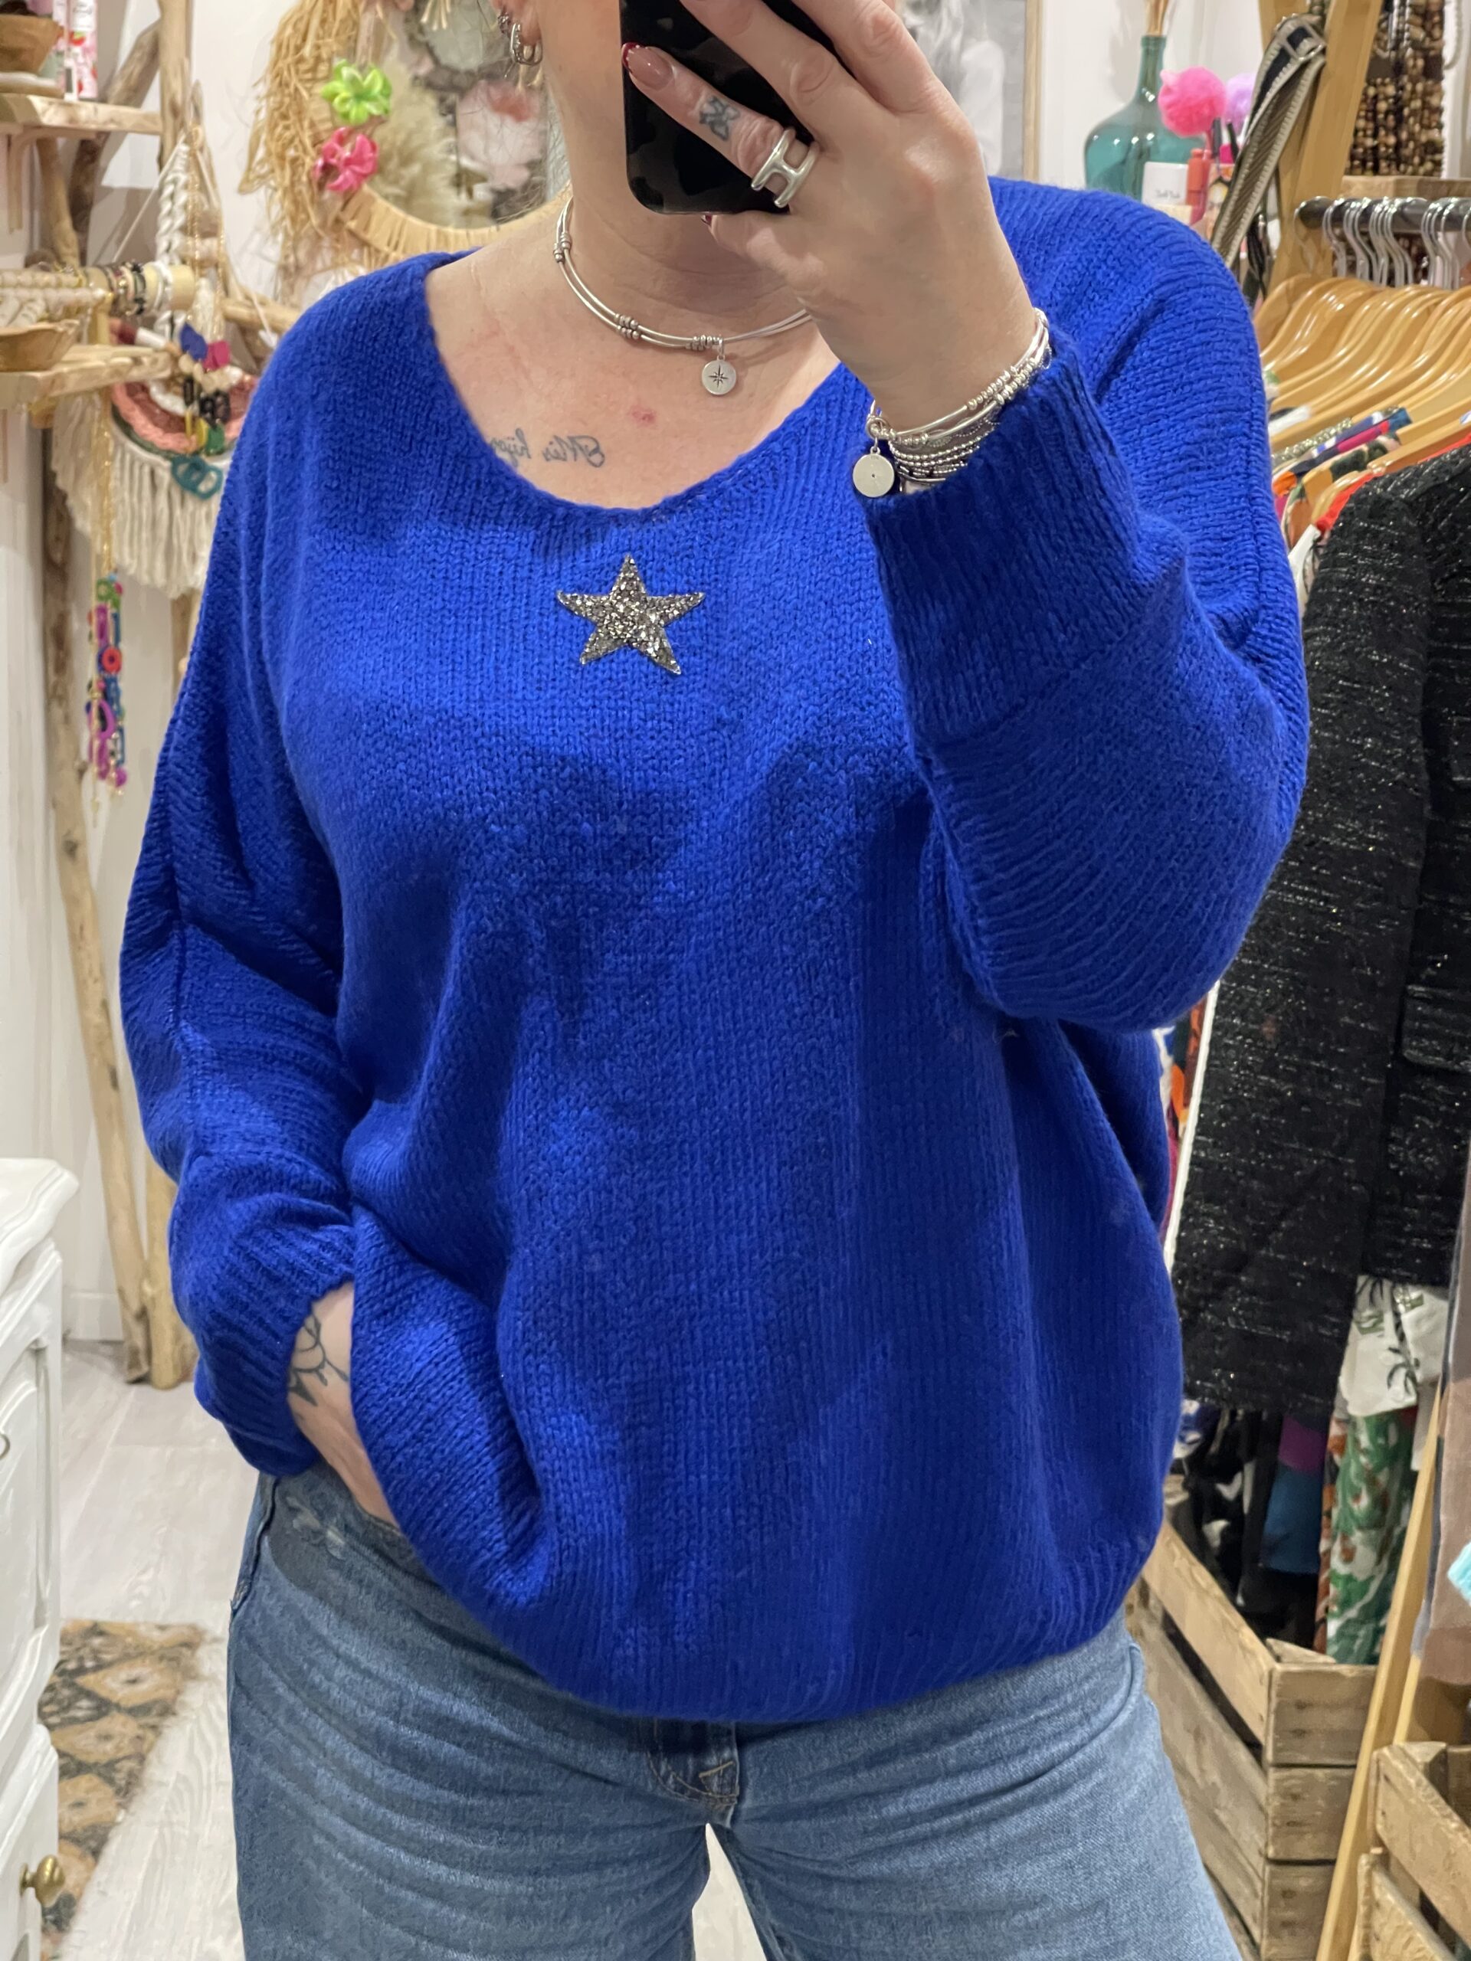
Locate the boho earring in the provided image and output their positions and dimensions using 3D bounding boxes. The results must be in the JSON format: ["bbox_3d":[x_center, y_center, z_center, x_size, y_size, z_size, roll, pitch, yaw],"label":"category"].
[{"bbox_3d":[-0.086,-0.377,1.450,0.018,0.021,0.013,1,8,0],"label":"boho earring"}]

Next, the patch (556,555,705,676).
[{"bbox_3d":[-0.041,-0.142,1.405,0.057,0.050,0.008,0,-16,-2],"label":"patch"}]

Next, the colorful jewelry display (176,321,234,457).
[{"bbox_3d":[-0.659,-0.734,4.500,0.072,0.168,0.045,1,8,0],"label":"colorful jewelry display"}]

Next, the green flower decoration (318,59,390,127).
[{"bbox_3d":[-0.481,-1.127,4.600,0.092,0.083,0.045,1,8,-3],"label":"green flower decoration"}]

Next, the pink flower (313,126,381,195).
[{"bbox_3d":[-0.493,-1.041,4.600,0.085,0.085,0.045,0,8,-6],"label":"pink flower"}]

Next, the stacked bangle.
[{"bbox_3d":[0.072,-0.190,1.175,0.066,0.032,0.060,-31,19,4],"label":"stacked bangle"}]

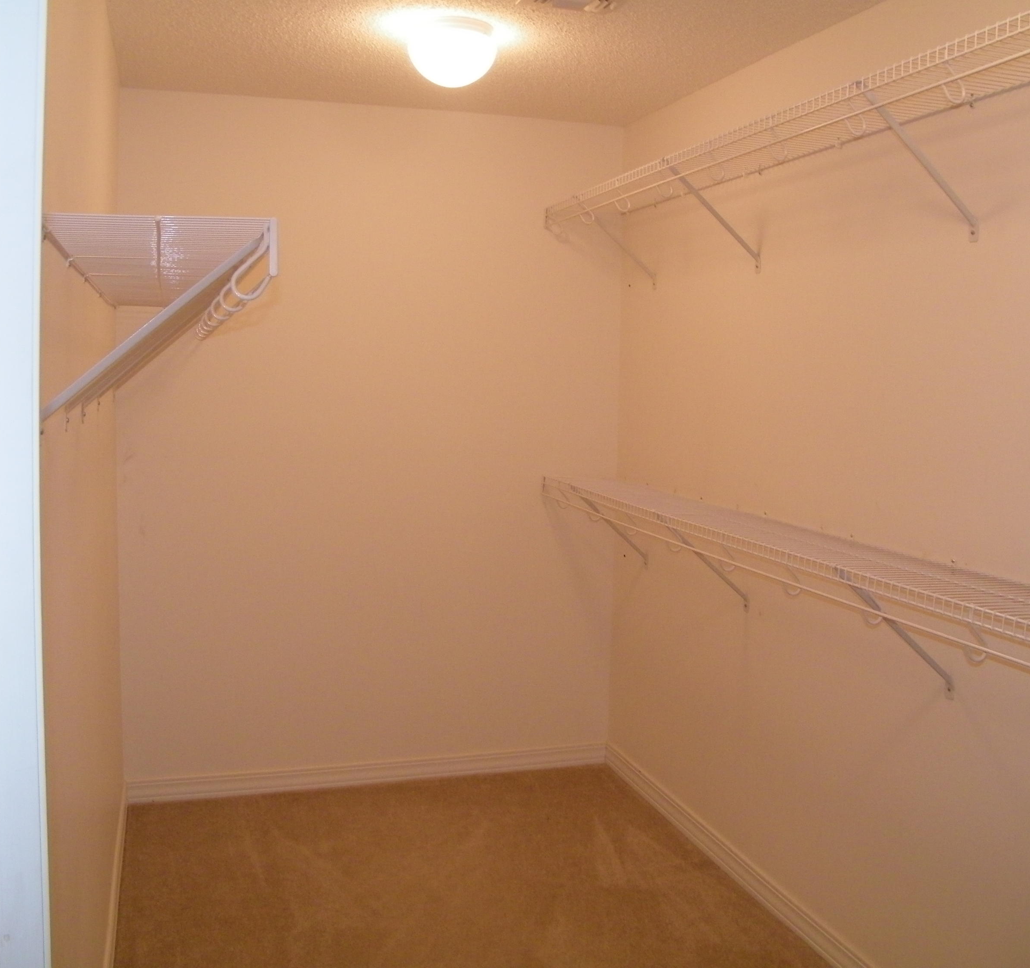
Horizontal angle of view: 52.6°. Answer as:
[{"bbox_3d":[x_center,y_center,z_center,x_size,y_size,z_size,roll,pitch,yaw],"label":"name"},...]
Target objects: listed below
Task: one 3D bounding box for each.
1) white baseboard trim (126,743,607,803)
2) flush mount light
[{"bbox_3d":[-0.483,1.058,3.848,1.810,0.082,0.015,0,6,-18],"label":"white baseboard trim"},{"bbox_3d":[-0.170,-1.156,2.796,0.245,0.150,0.245,1,6,0],"label":"flush mount light"}]

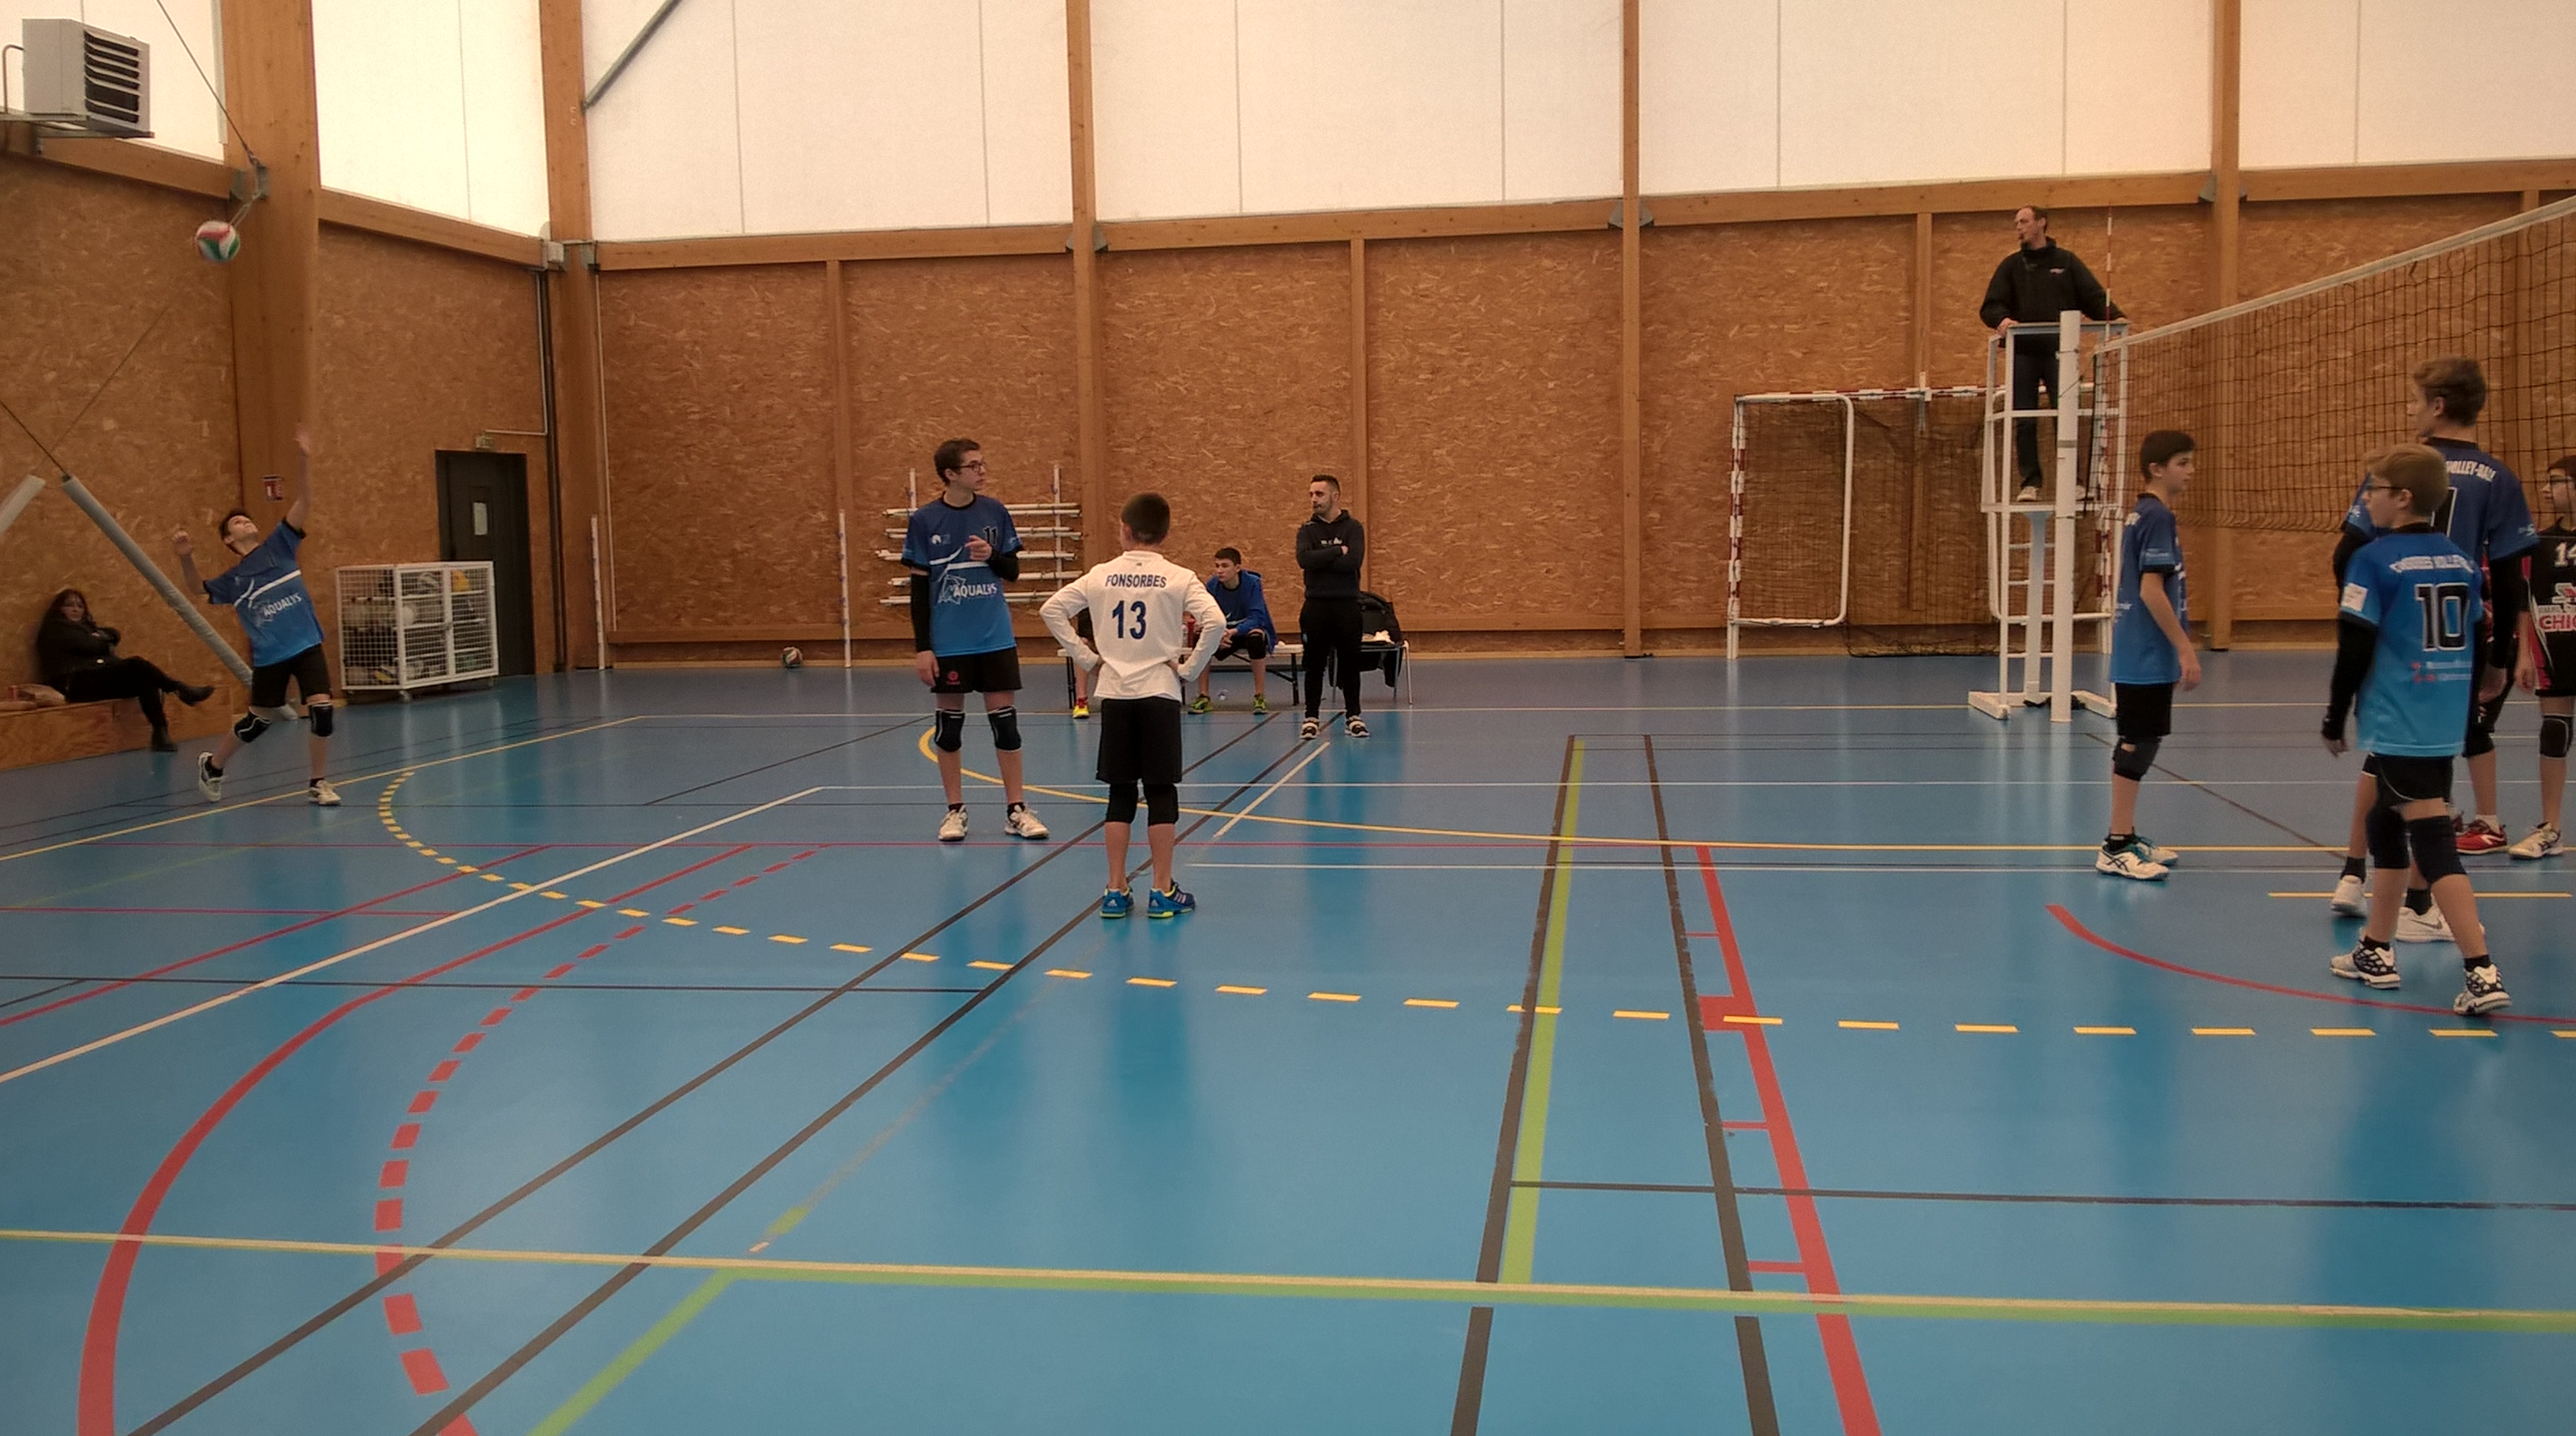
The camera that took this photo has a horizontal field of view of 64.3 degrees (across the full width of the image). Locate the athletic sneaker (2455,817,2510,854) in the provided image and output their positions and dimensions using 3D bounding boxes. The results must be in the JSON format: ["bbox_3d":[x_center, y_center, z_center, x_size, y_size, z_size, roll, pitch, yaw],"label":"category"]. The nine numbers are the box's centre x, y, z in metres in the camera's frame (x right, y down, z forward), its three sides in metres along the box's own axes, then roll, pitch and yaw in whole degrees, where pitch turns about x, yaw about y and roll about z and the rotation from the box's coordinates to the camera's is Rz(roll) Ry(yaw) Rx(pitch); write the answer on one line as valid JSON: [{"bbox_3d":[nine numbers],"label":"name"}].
[{"bbox_3d":[4.620,0.451,7.991,0.270,0.120,0.100,0,6,8],"label":"athletic sneaker"}]

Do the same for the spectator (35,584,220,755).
[{"bbox_3d":[-7.738,-0.322,13.588,1.150,1.100,0.520,0,6,9],"label":"spectator"}]

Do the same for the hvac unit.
[{"bbox_3d":[-7.722,-4.095,13.157,0.520,0.630,0.560,0,6,9],"label":"hvac unit"}]

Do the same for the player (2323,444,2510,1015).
[{"bbox_3d":[3.128,0.012,5.718,0.460,1.530,0.460,-3,6,-16],"label":"player"}]

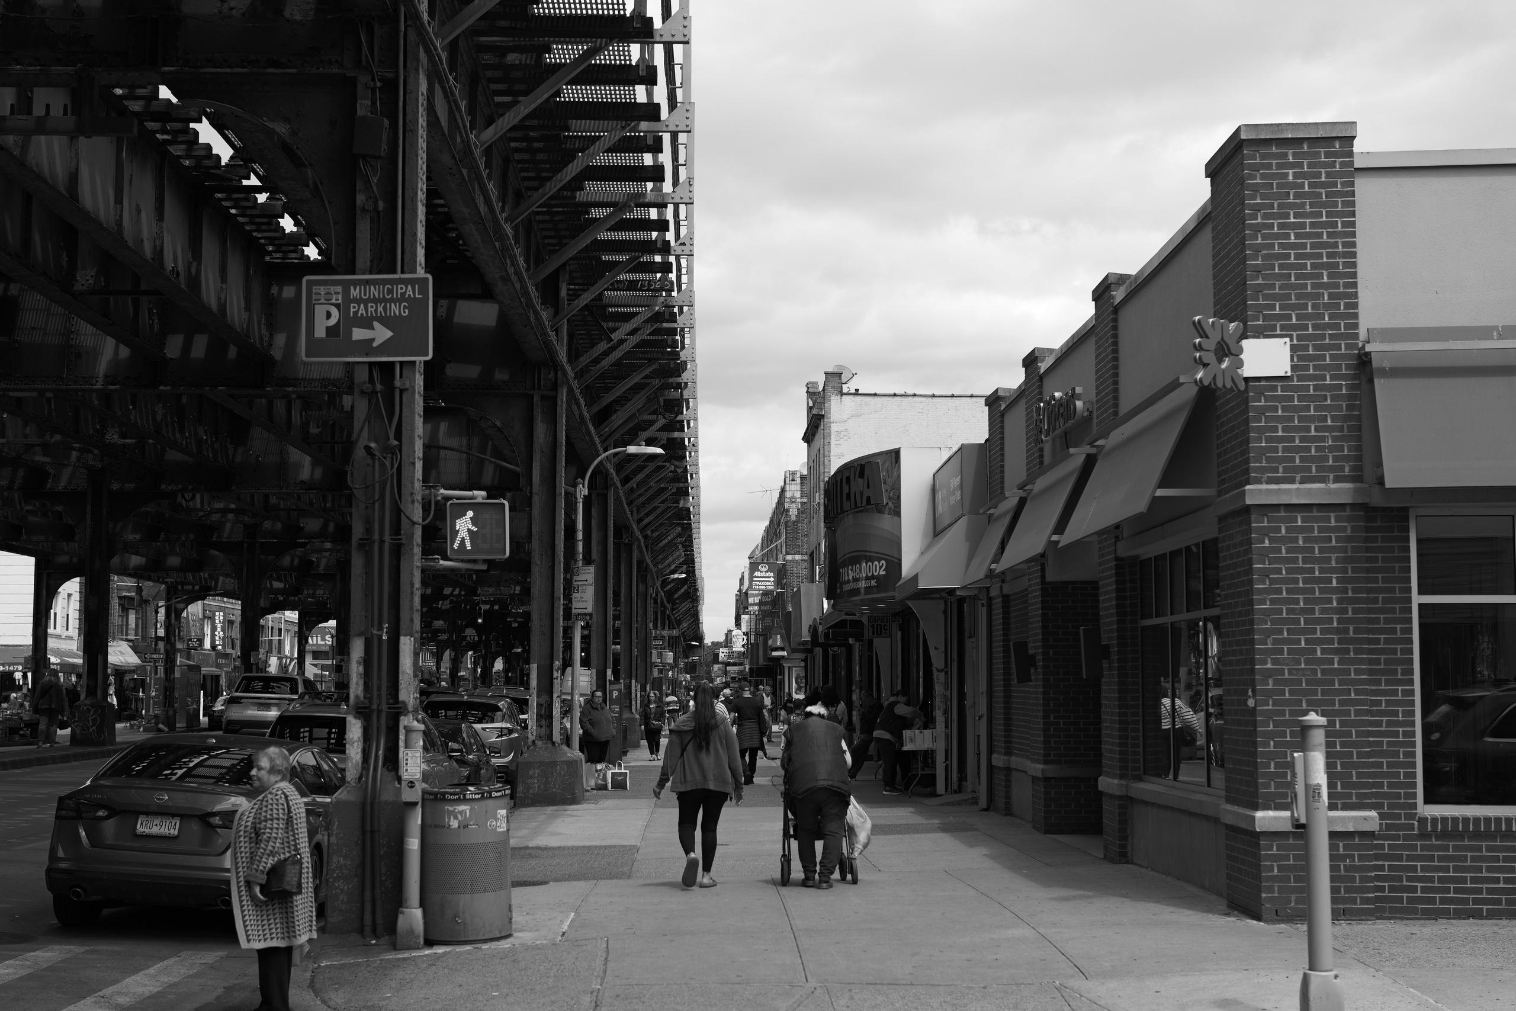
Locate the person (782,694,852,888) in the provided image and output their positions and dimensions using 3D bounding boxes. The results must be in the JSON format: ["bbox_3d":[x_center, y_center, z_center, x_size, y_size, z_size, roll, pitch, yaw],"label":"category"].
[{"bbox_3d":[0.494,2.367,17.400,0.600,1.510,0.650,0,-5,-1],"label":"person"}]

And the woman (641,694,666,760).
[{"bbox_3d":[-2.410,5.051,48.400,0.560,1.570,0.420,0,-5,-1],"label":"woman"}]

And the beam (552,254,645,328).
[{"bbox_3d":[-2.014,-2.680,26.337,1.526,0.130,0.120,-37,-3,-4],"label":"beam"}]

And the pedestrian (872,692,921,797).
[{"bbox_3d":[2.076,3.519,31.400,0.720,1.560,0.520,1,-5,-11],"label":"pedestrian"}]

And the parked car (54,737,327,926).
[{"bbox_3d":[-4.291,2.588,17.192,1.850,1.450,4.900,0,-5,-2],"label":"parked car"}]

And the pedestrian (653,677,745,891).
[{"bbox_3d":[-0.496,2.310,17.450,0.720,1.680,0.520,0,-5,-1],"label":"pedestrian"}]

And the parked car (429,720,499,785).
[{"bbox_3d":[-4.790,3.766,30.600,1.820,1.430,4.600,0,-5,-1],"label":"parked car"}]

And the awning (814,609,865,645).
[{"bbox_3d":[2.281,3.117,55.470,0.850,0.750,10.000,0,-5,-1],"label":"awning"}]

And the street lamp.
[{"bbox_3d":[-2.241,1.738,33.473,1.470,5.440,0.300,0,-5,-2],"label":"street lamp"}]

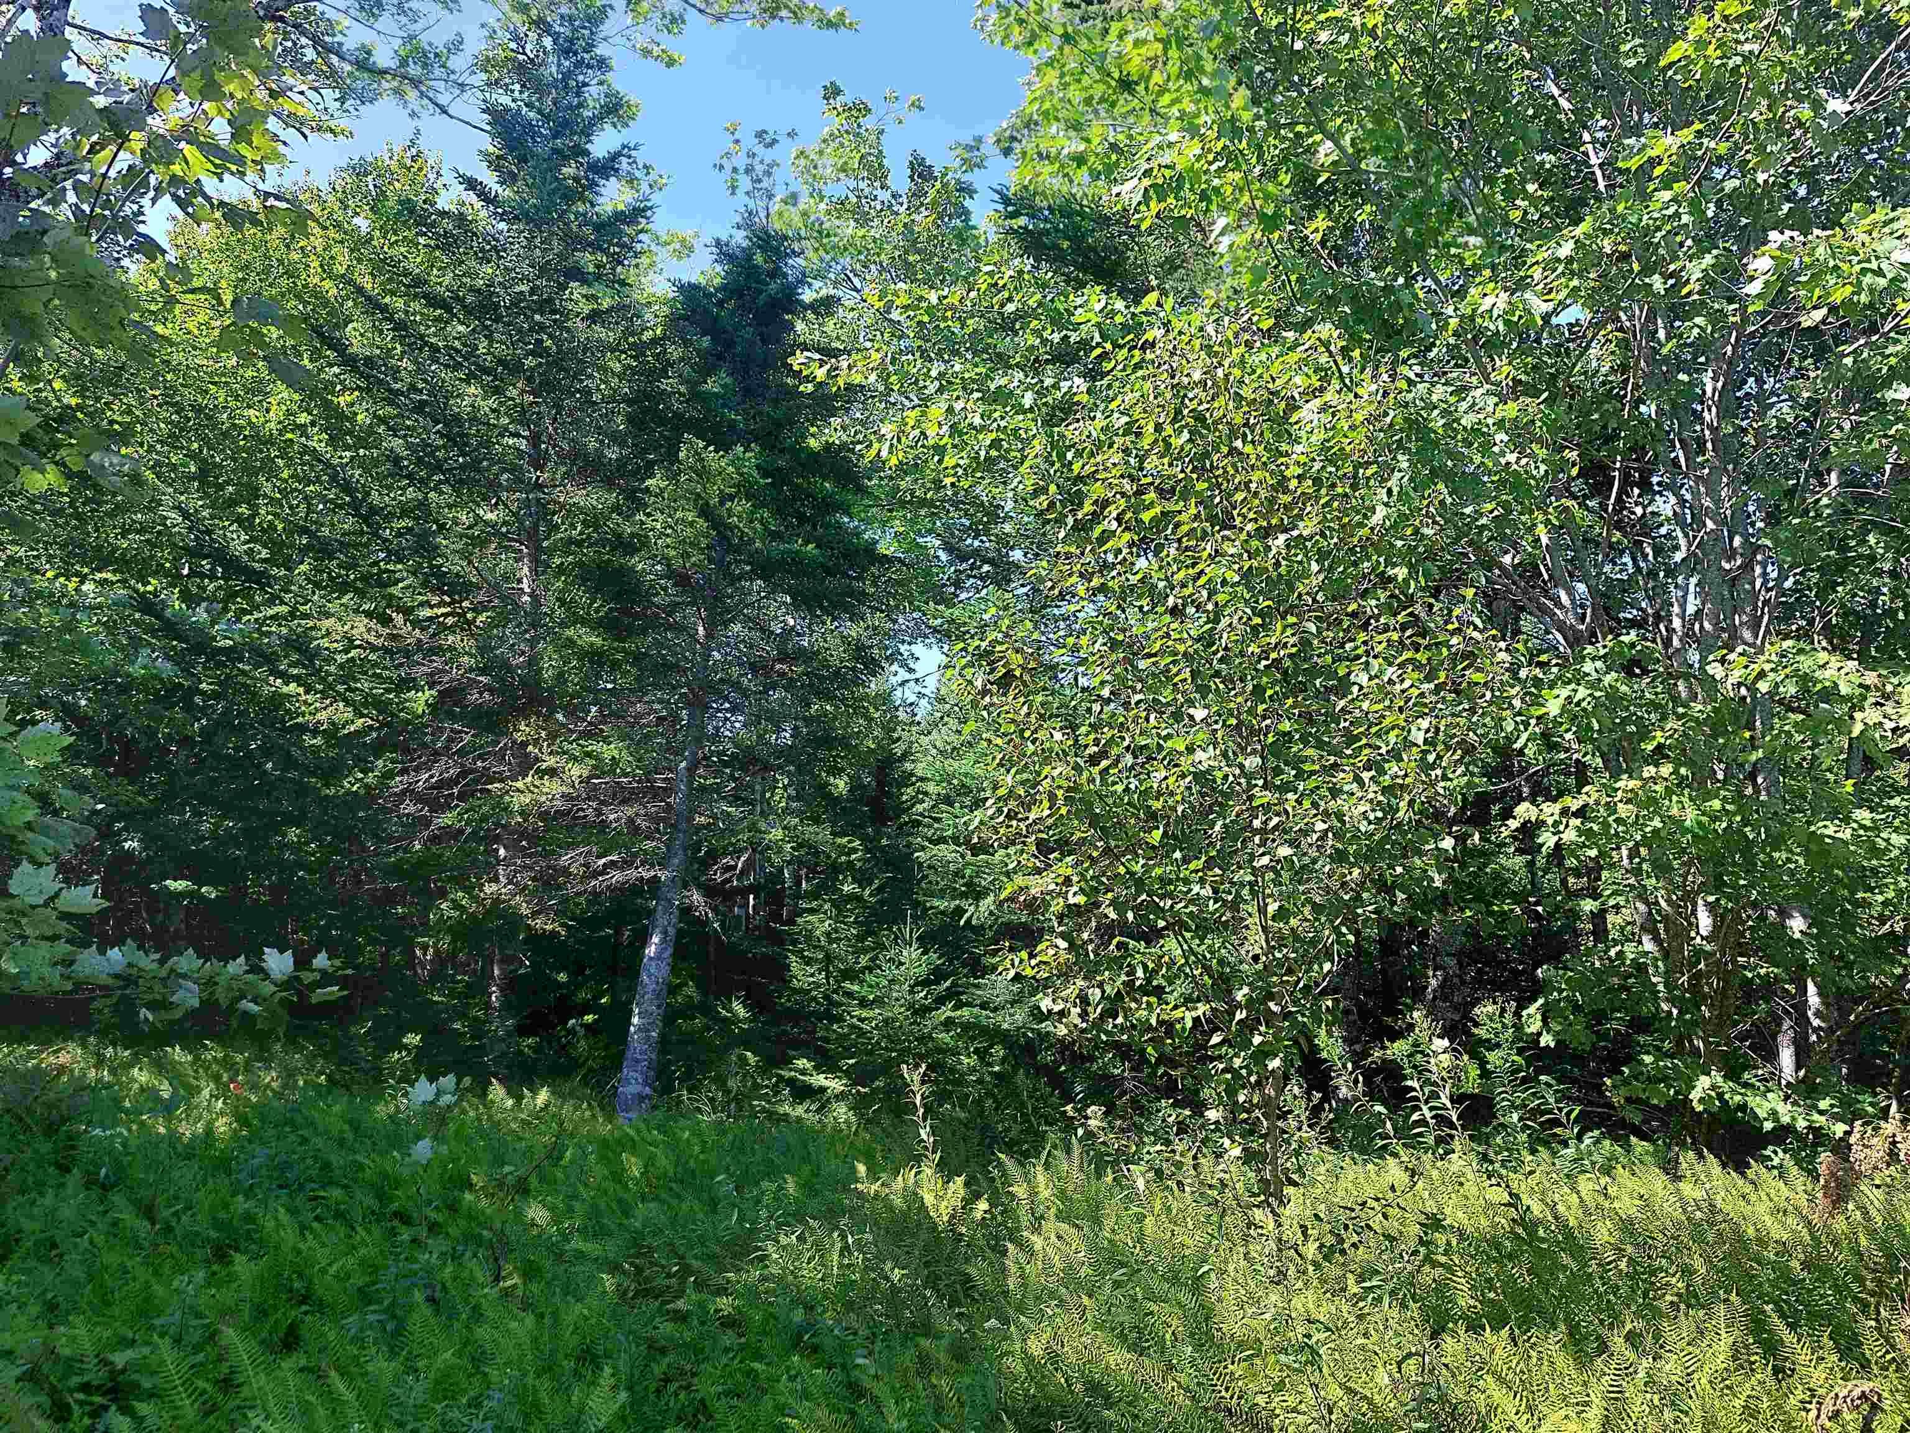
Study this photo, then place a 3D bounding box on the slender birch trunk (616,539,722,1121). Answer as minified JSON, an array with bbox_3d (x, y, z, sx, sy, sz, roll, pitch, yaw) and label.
[{"bbox_3d":[-1.844,0.727,8.705,0.290,3.917,0.250,6,-9,1],"label":"slender birch trunk"}]

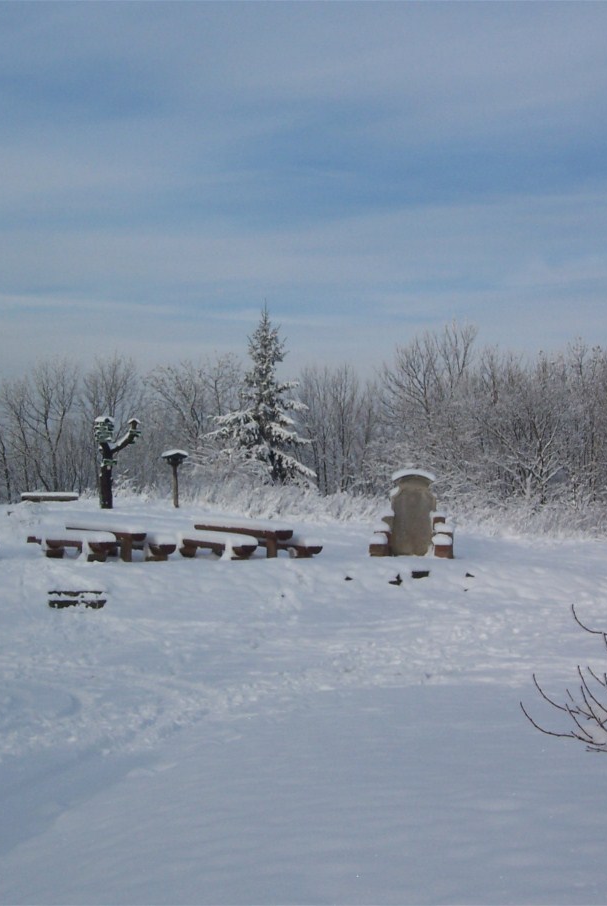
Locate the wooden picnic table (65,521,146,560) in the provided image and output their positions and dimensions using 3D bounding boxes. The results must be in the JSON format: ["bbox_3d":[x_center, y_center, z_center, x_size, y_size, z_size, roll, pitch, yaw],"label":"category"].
[{"bbox_3d":[-4.026,1.809,27.800,0.620,0.740,2.250,1,-1,-42],"label":"wooden picnic table"}]

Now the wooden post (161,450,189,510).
[{"bbox_3d":[-3.509,0.721,37.000,0.700,1.580,0.650,0,-1,0],"label":"wooden post"}]

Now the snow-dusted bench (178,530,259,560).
[{"bbox_3d":[-1.718,1.890,27.500,0.450,0.450,2.050,1,-1,-45],"label":"snow-dusted bench"}]

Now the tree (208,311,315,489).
[{"bbox_3d":[-1.356,-1.836,45.000,3.350,5.800,3.350,0,-1,0],"label":"tree"}]

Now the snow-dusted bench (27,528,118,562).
[{"bbox_3d":[-4.619,1.870,27.200,0.450,0.450,2.300,1,-1,-43],"label":"snow-dusted bench"}]

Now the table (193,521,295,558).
[{"bbox_3d":[-1.244,1.793,28.200,0.620,0.740,2.350,1,-1,-45],"label":"table"}]

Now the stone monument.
[{"bbox_3d":[2.305,1.236,28.500,1.050,1.820,0.400,0,-1,0],"label":"stone monument"}]

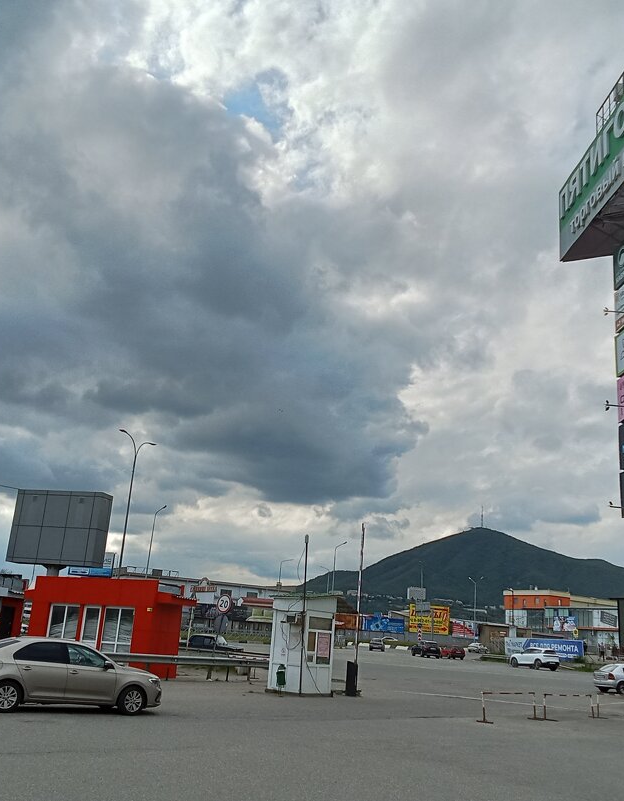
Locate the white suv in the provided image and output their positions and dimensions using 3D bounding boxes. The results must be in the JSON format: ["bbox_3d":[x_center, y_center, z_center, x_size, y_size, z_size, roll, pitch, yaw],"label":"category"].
[{"bbox_3d":[18.000,20.900,69.900,1.830,1.620,4.450,12,-18,-24],"label":"white suv"}]

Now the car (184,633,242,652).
[{"bbox_3d":[-7.831,19.800,70.104,4.300,1.470,1.740,-1,-18,17],"label":"car"}]

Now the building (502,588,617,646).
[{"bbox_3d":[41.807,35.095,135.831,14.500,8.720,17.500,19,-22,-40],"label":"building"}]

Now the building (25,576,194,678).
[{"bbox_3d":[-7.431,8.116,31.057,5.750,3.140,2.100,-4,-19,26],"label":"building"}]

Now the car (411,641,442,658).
[{"bbox_3d":[11.201,24.081,83.907,1.780,1.600,4.300,7,-17,-7],"label":"car"}]

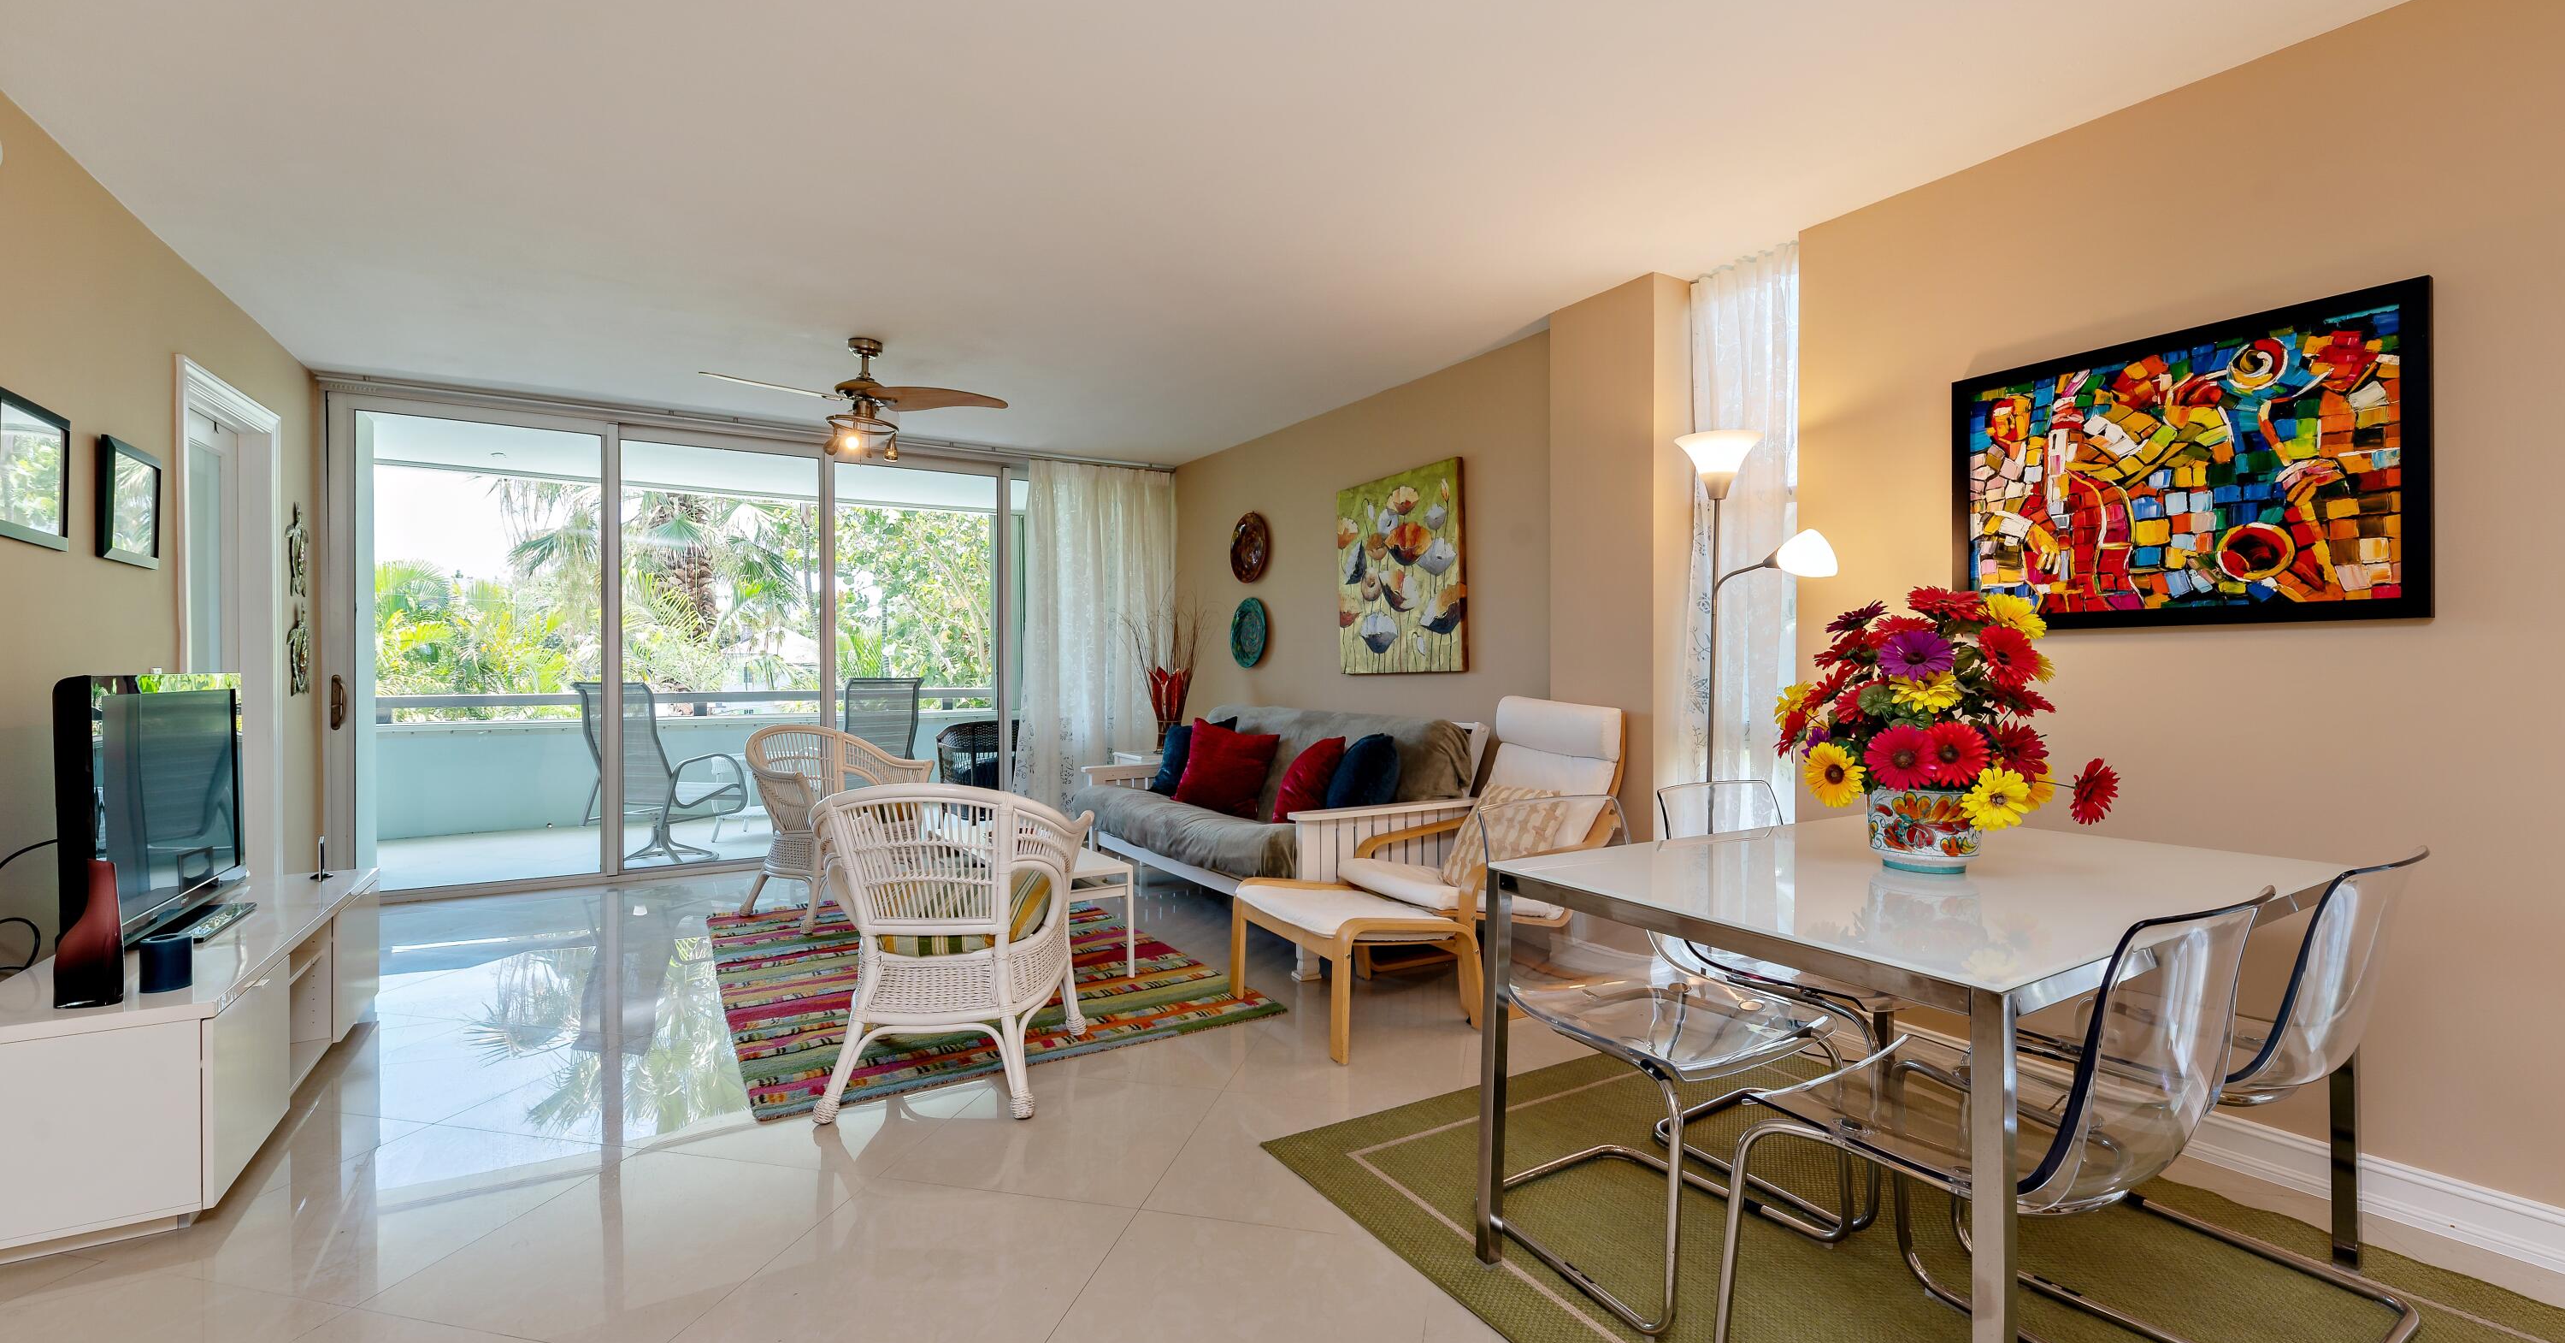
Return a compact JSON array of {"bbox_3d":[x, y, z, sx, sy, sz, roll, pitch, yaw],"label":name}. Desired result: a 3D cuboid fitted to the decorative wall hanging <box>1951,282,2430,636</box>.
[{"bbox_3d":[2.028,-0.436,2.307,0.040,0.668,0.846,0,0,-33],"label":"decorative wall hanging"}]

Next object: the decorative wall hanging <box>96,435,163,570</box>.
[{"bbox_3d":[-3.222,-0.459,2.790,0.030,0.325,0.360,0,0,-33],"label":"decorative wall hanging"}]

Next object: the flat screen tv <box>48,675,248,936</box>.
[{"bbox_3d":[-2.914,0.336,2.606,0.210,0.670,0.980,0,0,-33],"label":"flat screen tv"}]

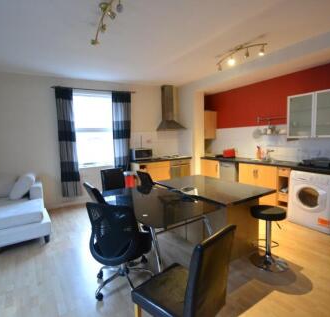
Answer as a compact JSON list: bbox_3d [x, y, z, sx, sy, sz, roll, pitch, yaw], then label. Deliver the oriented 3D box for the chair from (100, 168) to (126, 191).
[{"bbox_3d":[-0.717,0.663,3.143,0.460,0.950,0.570,-5,7,-33],"label":"chair"}]

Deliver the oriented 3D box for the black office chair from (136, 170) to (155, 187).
[{"bbox_3d":[-0.432,0.657,3.366,0.580,0.920,0.580,-2,6,-3],"label":"black office chair"}]

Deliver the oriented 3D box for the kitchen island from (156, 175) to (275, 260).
[{"bbox_3d":[0.677,0.756,3.070,0.950,0.700,1.550,-5,7,-33],"label":"kitchen island"}]

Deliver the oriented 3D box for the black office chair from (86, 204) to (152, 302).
[{"bbox_3d":[-0.415,0.796,1.939,0.590,0.910,0.610,0,6,16],"label":"black office chair"}]

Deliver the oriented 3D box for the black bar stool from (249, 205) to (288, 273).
[{"bbox_3d":[1.169,0.874,2.216,0.390,0.610,0.390,-5,7,-33],"label":"black bar stool"}]

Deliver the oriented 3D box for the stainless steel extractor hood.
[{"bbox_3d":[0.161,-1.292,5.030,0.600,1.120,0.500,-5,7,-30],"label":"stainless steel extractor hood"}]

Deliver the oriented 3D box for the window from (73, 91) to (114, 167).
[{"bbox_3d":[-1.576,-0.629,4.524,0.980,1.660,0.120,-4,6,-26],"label":"window"}]

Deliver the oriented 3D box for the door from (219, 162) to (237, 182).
[{"bbox_3d":[1.375,0.462,4.293,0.050,0.740,0.430,-5,7,-33],"label":"door"}]

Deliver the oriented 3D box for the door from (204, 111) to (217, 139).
[{"bbox_3d":[1.141,-0.857,5.074,0.520,0.710,0.050,-5,7,-33],"label":"door"}]

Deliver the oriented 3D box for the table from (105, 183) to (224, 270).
[{"bbox_3d":[-0.104,0.844,2.518,0.940,0.680,1.500,-5,7,-33],"label":"table"}]

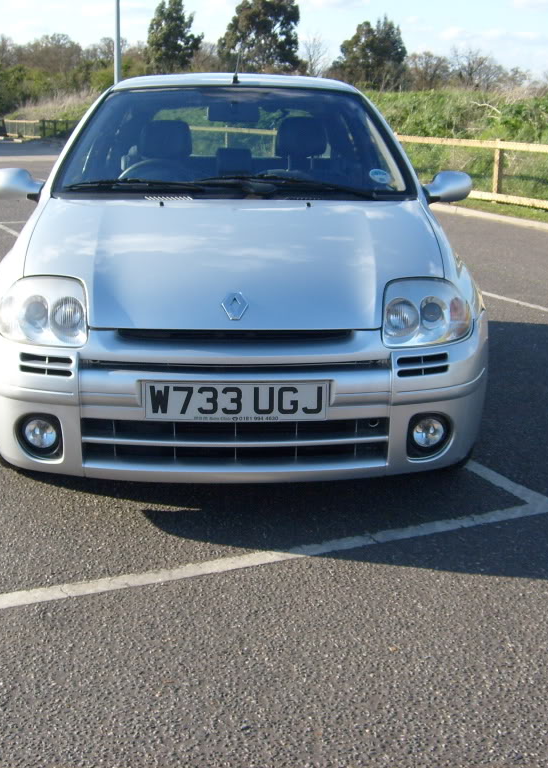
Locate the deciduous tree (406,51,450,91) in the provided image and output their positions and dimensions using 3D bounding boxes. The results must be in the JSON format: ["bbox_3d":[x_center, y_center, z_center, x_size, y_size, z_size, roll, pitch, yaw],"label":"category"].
[{"bbox_3d":[11.662,-22.518,78.862,3.320,5.500,3.320,2,15,8],"label":"deciduous tree"}]

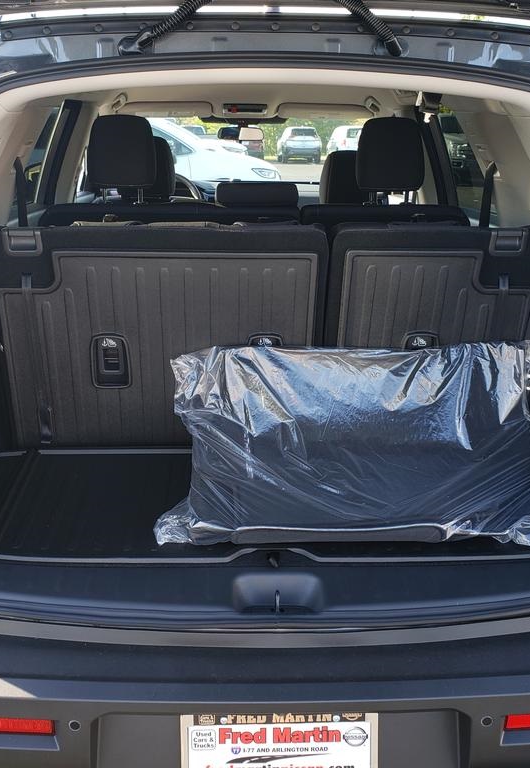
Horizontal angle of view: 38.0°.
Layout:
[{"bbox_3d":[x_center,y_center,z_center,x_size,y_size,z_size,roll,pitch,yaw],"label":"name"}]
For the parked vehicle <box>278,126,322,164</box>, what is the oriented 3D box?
[{"bbox_3d":[1.690,-12.106,38.765,1.860,1.670,4.600,0,19,-2],"label":"parked vehicle"}]

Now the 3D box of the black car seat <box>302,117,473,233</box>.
[{"bbox_3d":[0.388,-0.463,2.934,0.560,1.080,0.850,0,19,-2],"label":"black car seat"}]

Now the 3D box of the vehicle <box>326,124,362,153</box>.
[{"bbox_3d":[4.676,-12.412,39.388,1.900,1.720,4.700,-1,19,-3],"label":"vehicle"}]

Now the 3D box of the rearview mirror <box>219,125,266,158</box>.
[{"bbox_3d":[-0.115,-1.252,3.850,0.240,0.070,0.050,5,19,12],"label":"rearview mirror"}]

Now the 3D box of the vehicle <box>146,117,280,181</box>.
[{"bbox_3d":[-2.052,-3.751,13.350,4.600,1.640,1.840,0,19,0],"label":"vehicle"}]

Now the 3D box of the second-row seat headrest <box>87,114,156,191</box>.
[{"bbox_3d":[-0.467,-0.754,2.500,0.220,0.225,0.120,0,24,-2],"label":"second-row seat headrest"}]

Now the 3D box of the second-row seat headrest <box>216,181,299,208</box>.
[{"bbox_3d":[-0.025,-0.614,2.520,0.275,0.110,0.115,0,24,-2],"label":"second-row seat headrest"}]

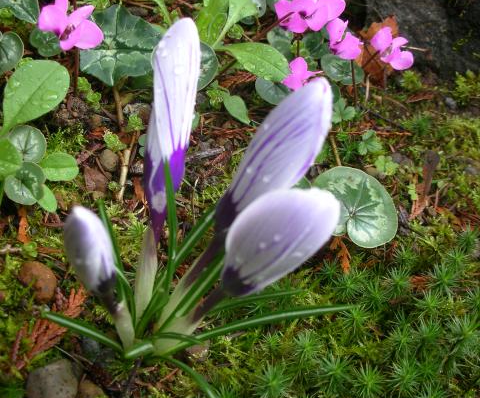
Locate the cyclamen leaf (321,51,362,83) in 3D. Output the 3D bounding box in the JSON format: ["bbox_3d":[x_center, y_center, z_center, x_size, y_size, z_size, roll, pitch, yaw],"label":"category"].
[{"bbox_3d":[0.053,-0.069,0.340,0.022,0.004,0.022,0,60,0],"label":"cyclamen leaf"}]

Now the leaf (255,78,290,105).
[{"bbox_3d":[0.017,-0.054,0.322,0.020,0.004,0.019,0,60,0],"label":"leaf"}]

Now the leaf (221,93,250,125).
[{"bbox_3d":[-0.002,-0.049,0.348,0.011,0.005,0.023,-35,77,-9],"label":"leaf"}]

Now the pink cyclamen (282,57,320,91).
[{"bbox_3d":[0.029,-0.057,0.305,0.016,0.018,0.019,37,58,28],"label":"pink cyclamen"}]

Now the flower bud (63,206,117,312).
[{"bbox_3d":[-0.047,0.020,0.206,0.014,0.041,0.014,-3,39,3],"label":"flower bud"}]

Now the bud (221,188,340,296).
[{"bbox_3d":[0.011,0.014,0.196,0.022,0.046,0.022,31,38,-30],"label":"bud"}]

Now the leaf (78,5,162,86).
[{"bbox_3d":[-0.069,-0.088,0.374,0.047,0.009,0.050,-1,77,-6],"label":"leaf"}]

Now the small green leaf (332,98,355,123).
[{"bbox_3d":[0.057,-0.048,0.354,0.012,0.005,0.015,2,69,5],"label":"small green leaf"}]

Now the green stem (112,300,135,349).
[{"bbox_3d":[-0.041,0.046,0.232,0.006,0.031,0.006,0,51,0],"label":"green stem"}]

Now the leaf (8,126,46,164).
[{"bbox_3d":[-0.111,-0.029,0.338,0.019,0.005,0.018,1,72,-10],"label":"leaf"}]

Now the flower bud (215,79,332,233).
[{"bbox_3d":[0.010,-0.012,0.193,0.019,0.052,0.019,26,21,-26],"label":"flower bud"}]

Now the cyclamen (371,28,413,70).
[{"bbox_3d":[0.078,-0.077,0.330,0.021,0.017,0.016,29,54,24],"label":"cyclamen"}]

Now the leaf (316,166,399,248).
[{"bbox_3d":[0.048,0.004,0.266,0.034,0.006,0.036,10,76,2],"label":"leaf"}]

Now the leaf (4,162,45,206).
[{"bbox_3d":[-0.091,-0.006,0.272,0.017,0.004,0.019,0,80,0],"label":"leaf"}]

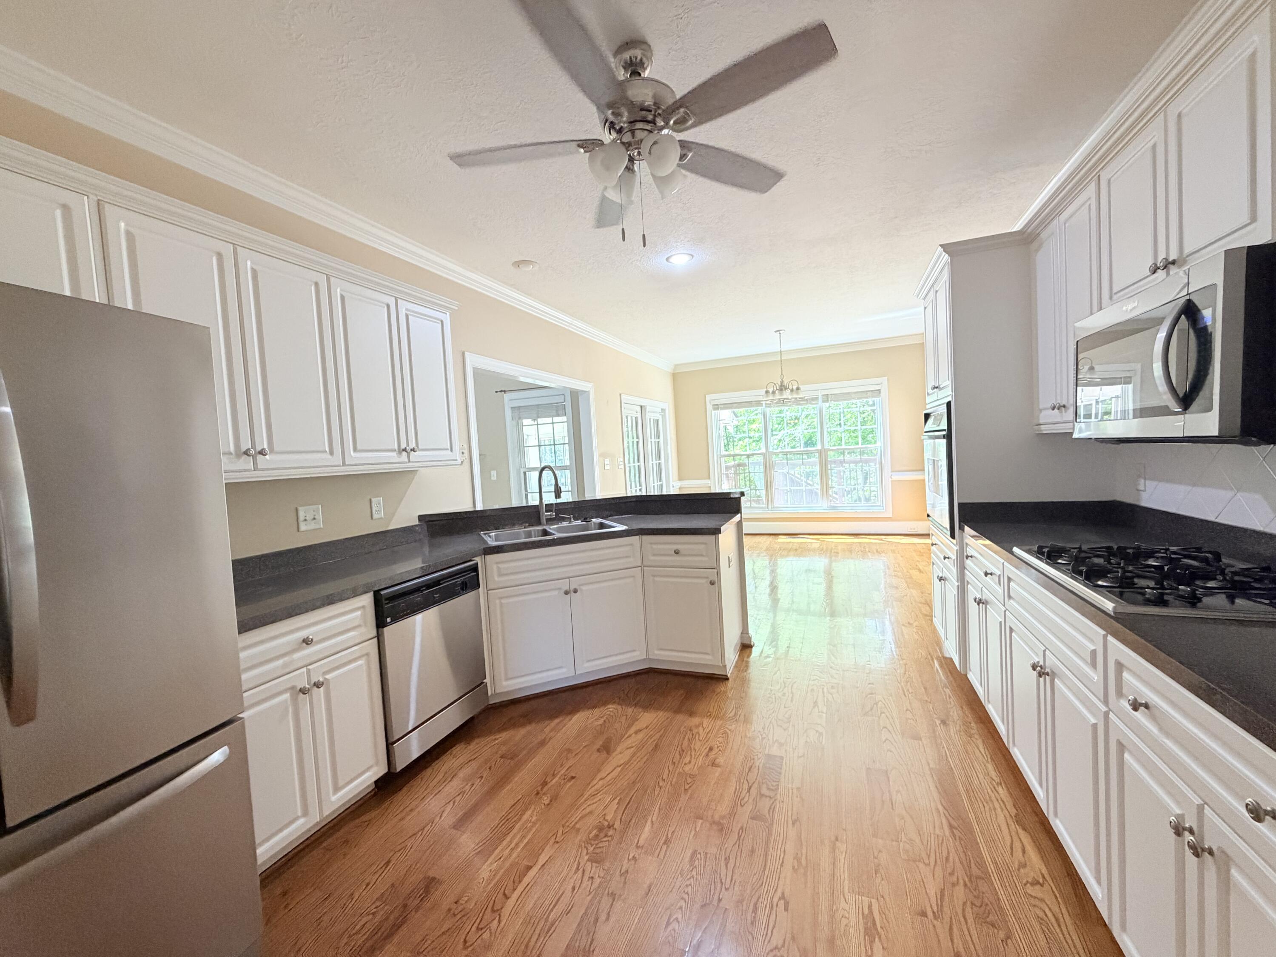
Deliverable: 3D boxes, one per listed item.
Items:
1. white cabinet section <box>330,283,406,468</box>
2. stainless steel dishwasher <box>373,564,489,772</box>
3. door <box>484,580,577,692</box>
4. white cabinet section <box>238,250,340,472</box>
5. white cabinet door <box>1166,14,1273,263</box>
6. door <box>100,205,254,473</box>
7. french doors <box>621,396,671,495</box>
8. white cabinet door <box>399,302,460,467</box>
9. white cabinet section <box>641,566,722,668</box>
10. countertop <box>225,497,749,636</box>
[{"bbox_3d":[-1.300,-0.492,2.510,0.030,0.847,0.365,-2,3,21],"label":"white cabinet section"},{"bbox_3d":[-1.202,0.857,2.539,0.600,0.820,0.610,-2,3,22],"label":"stainless steel dishwasher"},{"bbox_3d":[-0.605,0.876,2.898,0.452,0.563,0.030,-5,3,-23],"label":"door"},{"bbox_3d":[-1.439,-0.467,2.154,0.030,0.847,0.367,-2,3,21],"label":"white cabinet section"},{"bbox_3d":[1.425,-0.772,1.267,0.025,0.494,0.359,-2,3,21],"label":"white cabinet door"},{"bbox_3d":[-1.579,-0.445,1.796,0.030,0.850,0.369,-2,3,21],"label":"door"},{"bbox_3d":[0.161,-0.058,7.245,0.130,2.110,1.880,-2,3,21],"label":"french doors"},{"bbox_3d":[-1.159,-0.516,2.870,0.030,0.860,0.375,-2,3,22],"label":"white cabinet door"},{"bbox_3d":[0.266,0.816,3.075,0.448,0.563,0.030,-2,3,21],"label":"white cabinet section"},{"bbox_3d":[-0.568,0.306,2.735,1.855,0.185,2.740,-2,3,22],"label":"countertop"}]

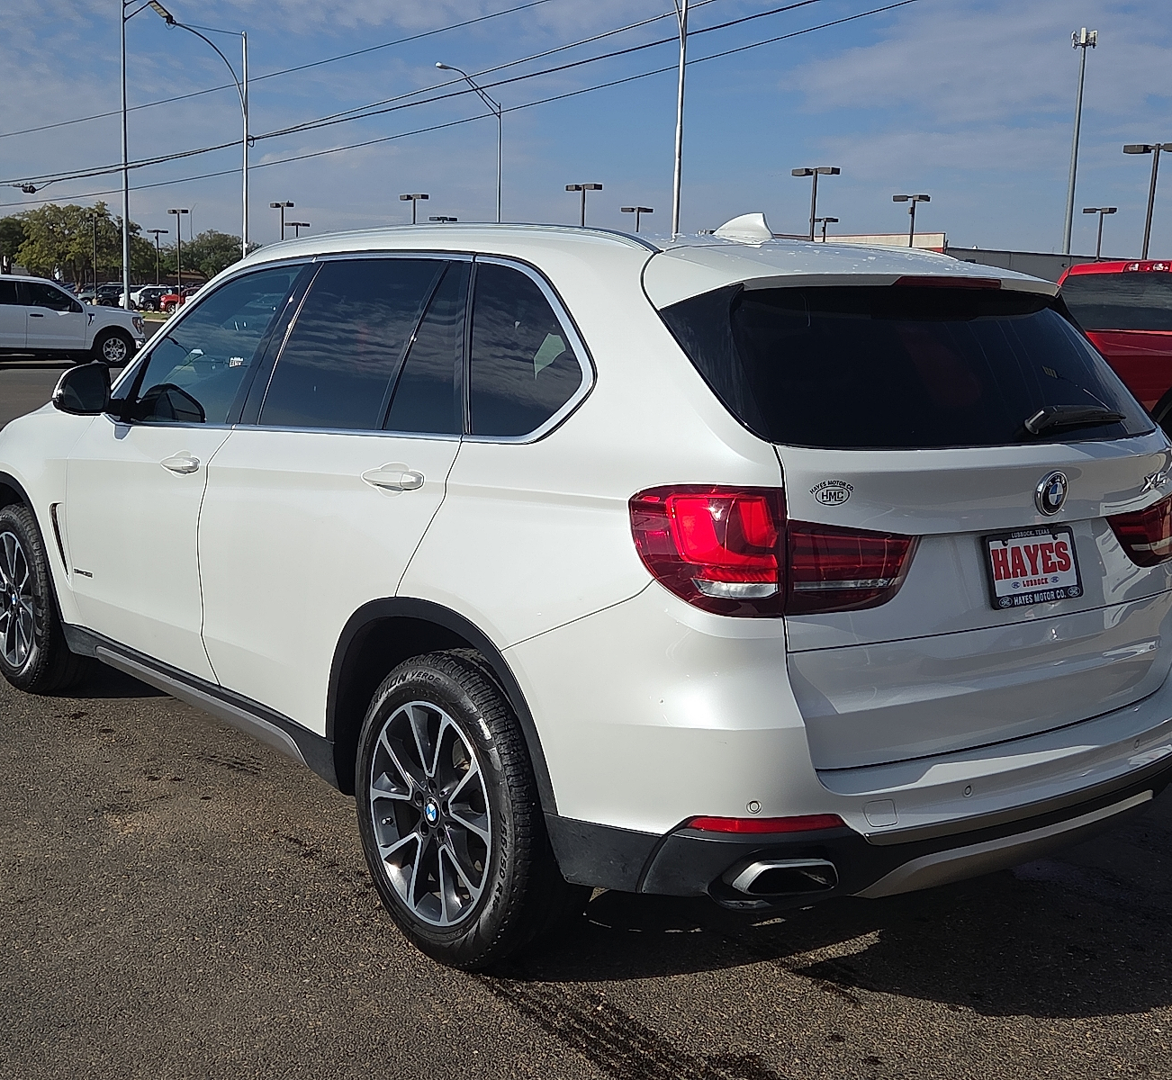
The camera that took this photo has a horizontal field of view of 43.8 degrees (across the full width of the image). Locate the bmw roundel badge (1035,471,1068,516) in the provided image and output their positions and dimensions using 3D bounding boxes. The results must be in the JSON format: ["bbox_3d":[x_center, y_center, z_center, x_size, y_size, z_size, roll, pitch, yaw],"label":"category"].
[{"bbox_3d":[0.989,-0.100,3.093,0.094,0.094,0.020,-5,15,-39],"label":"bmw roundel badge"}]

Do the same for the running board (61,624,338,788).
[{"bbox_3d":[-1.199,0.439,4.457,0.150,0.155,1.980,-5,11,-39],"label":"running board"}]

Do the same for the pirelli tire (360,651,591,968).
[{"bbox_3d":[-0.269,0.611,3.413,0.265,0.735,0.738,-5,11,-39],"label":"pirelli tire"}]

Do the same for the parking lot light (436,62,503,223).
[{"bbox_3d":[-4.374,-11.989,53.755,2.970,10.405,0.360,-5,11,-39],"label":"parking lot light"}]

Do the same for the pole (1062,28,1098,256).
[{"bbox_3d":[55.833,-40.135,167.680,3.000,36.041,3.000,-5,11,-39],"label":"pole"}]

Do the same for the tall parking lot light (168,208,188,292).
[{"bbox_3d":[-29.329,-20.080,105.000,1.450,7.500,0.500,0,9,-16],"label":"tall parking lot light"}]

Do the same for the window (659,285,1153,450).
[{"bbox_3d":[0.822,-0.366,3.247,1.380,0.460,0.170,-5,-28,-39],"label":"window"}]

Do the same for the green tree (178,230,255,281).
[{"bbox_3d":[-31.728,-23.132,125.000,7.000,7.000,7.000,0,9,-14],"label":"green tree"}]

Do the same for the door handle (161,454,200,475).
[{"bbox_3d":[-1.188,-0.225,4.280,0.050,0.055,0.260,-5,11,-39],"label":"door handle"}]

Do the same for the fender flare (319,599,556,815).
[{"bbox_3d":[-0.324,0.344,3.301,0.090,0.430,0.950,-5,11,-39],"label":"fender flare"}]

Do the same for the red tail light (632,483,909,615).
[{"bbox_3d":[0.383,0.003,2.842,0.575,0.262,0.260,-5,11,-39],"label":"red tail light"}]

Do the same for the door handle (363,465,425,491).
[{"bbox_3d":[-0.449,-0.143,3.357,0.060,0.055,0.262,-5,11,-39],"label":"door handle"}]

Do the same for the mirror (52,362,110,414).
[{"bbox_3d":[-1.619,-0.486,4.703,0.205,0.178,0.140,-5,11,-39],"label":"mirror"}]

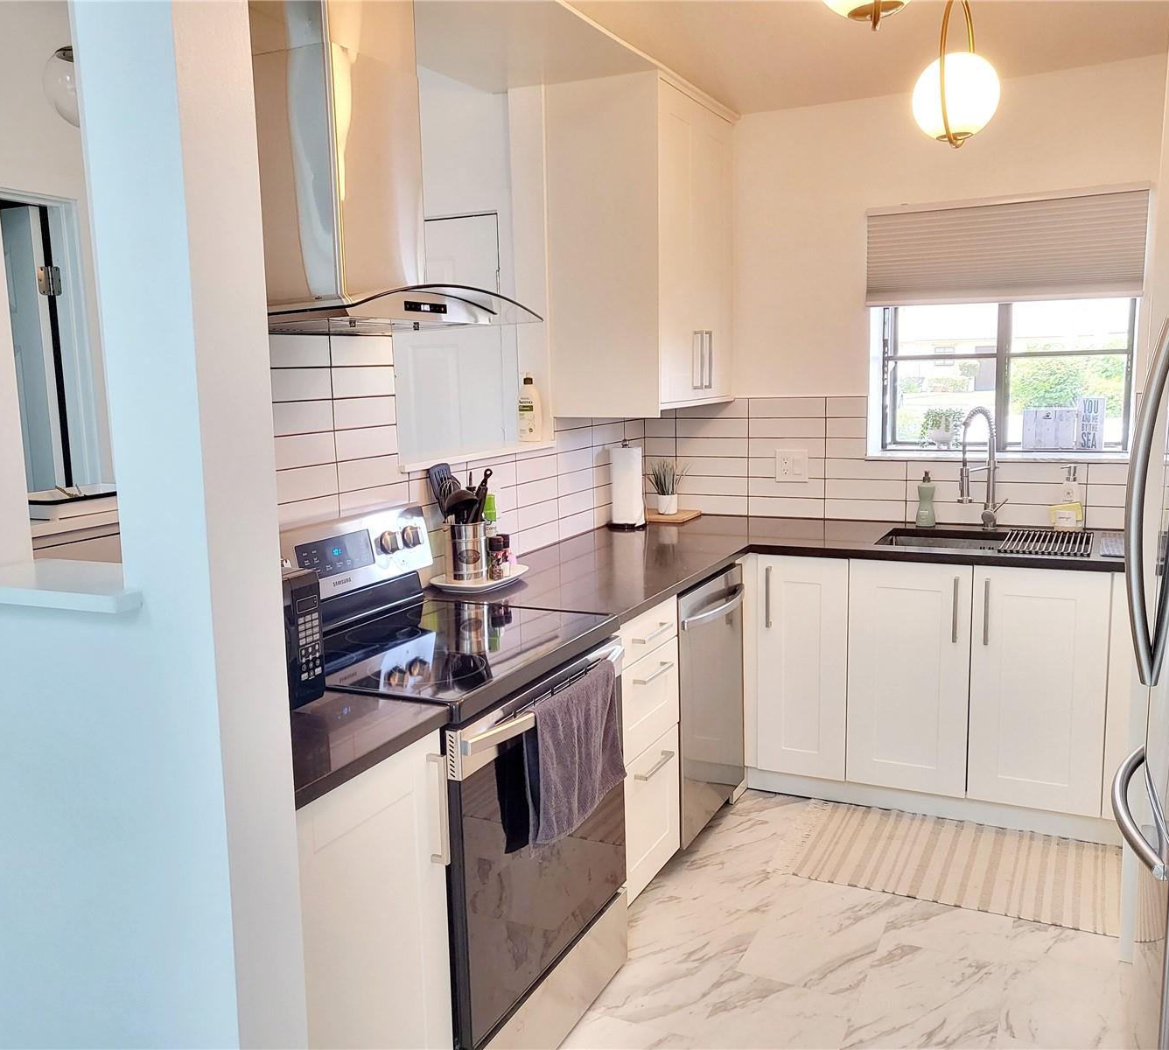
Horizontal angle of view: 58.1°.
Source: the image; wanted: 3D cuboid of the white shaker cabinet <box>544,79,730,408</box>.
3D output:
[{"bbox_3d":[0.231,-0.962,3.847,0.397,1.094,0.790,3,9,25],"label":"white shaker cabinet"}]

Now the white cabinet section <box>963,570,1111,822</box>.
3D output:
[{"bbox_3d":[1.495,0.475,3.448,0.382,0.760,0.500,2,9,26],"label":"white cabinet section"}]

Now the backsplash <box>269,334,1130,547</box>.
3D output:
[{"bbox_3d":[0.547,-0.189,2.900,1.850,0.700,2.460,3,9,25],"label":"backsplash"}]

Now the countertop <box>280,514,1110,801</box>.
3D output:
[{"bbox_3d":[0.453,0.210,2.723,1.840,0.032,2.950,3,9,25],"label":"countertop"}]

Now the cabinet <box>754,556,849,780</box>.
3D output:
[{"bbox_3d":[0.867,0.444,3.854,0.311,0.765,0.604,3,9,25],"label":"cabinet"}]

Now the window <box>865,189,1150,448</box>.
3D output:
[{"bbox_3d":[1.500,-0.697,3.815,0.915,0.890,0.170,3,9,25],"label":"window"}]

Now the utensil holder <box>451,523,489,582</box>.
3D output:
[{"bbox_3d":[-0.335,0.073,3.045,0.114,0.158,0.114,-1,8,0],"label":"utensil holder"}]

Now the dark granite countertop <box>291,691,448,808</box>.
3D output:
[{"bbox_3d":[-0.625,0.368,1.833,0.650,0.030,0.400,3,9,25],"label":"dark granite countertop"}]

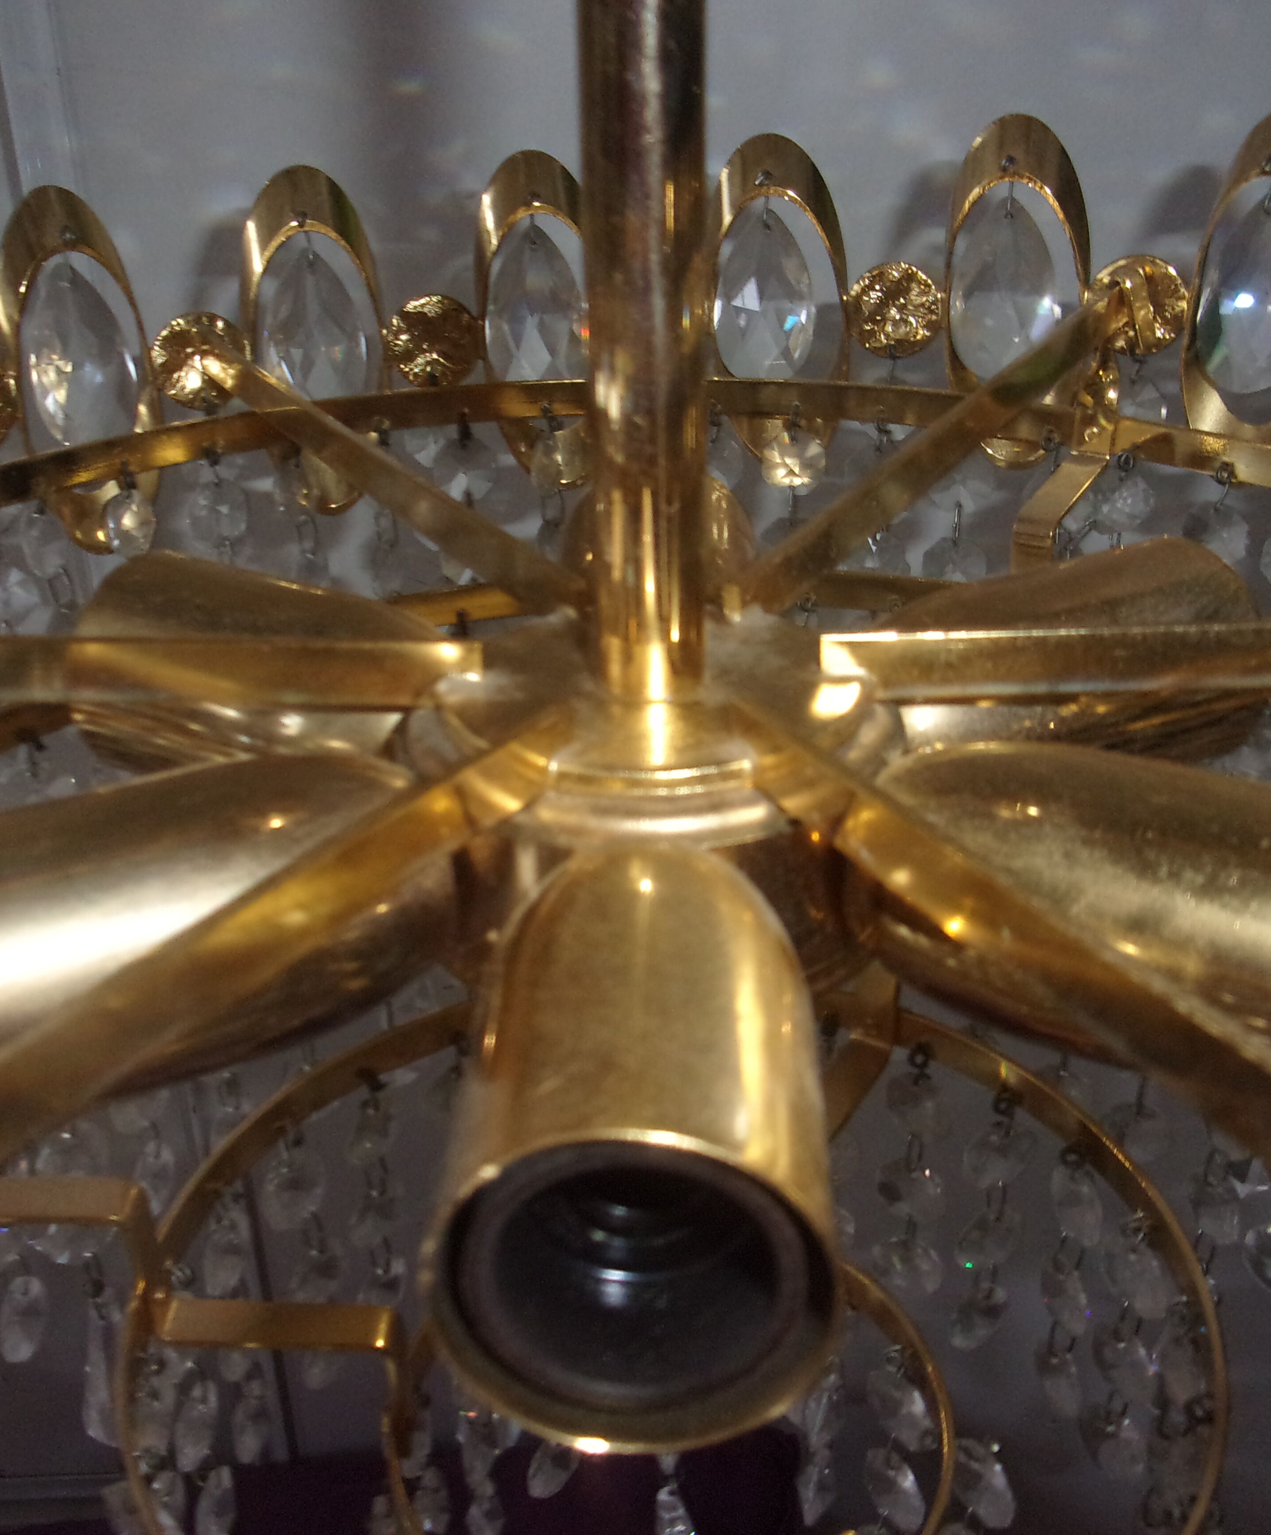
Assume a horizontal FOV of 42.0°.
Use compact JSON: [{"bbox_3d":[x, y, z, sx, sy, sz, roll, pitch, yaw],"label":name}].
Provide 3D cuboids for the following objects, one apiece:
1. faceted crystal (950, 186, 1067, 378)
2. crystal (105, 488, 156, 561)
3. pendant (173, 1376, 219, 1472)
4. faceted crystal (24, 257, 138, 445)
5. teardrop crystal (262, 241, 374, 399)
[{"bbox_3d":[0.076,-0.098,0.339,0.023,0.038,0.012,10,30,22],"label":"faceted crystal"},{"bbox_3d":[-0.133,-0.064,0.437,0.018,0.019,0.008,-21,32,-32],"label":"crystal"},{"bbox_3d":[-0.070,0.104,0.263,0.007,0.014,0.014,1,28,6],"label":"pendant"},{"bbox_3d":[-0.150,-0.110,0.444,0.031,0.051,0.014,-17,30,-32],"label":"faceted crystal"},{"bbox_3d":[-0.092,-0.126,0.472,0.031,0.051,0.014,-9,27,-19],"label":"teardrop crystal"}]

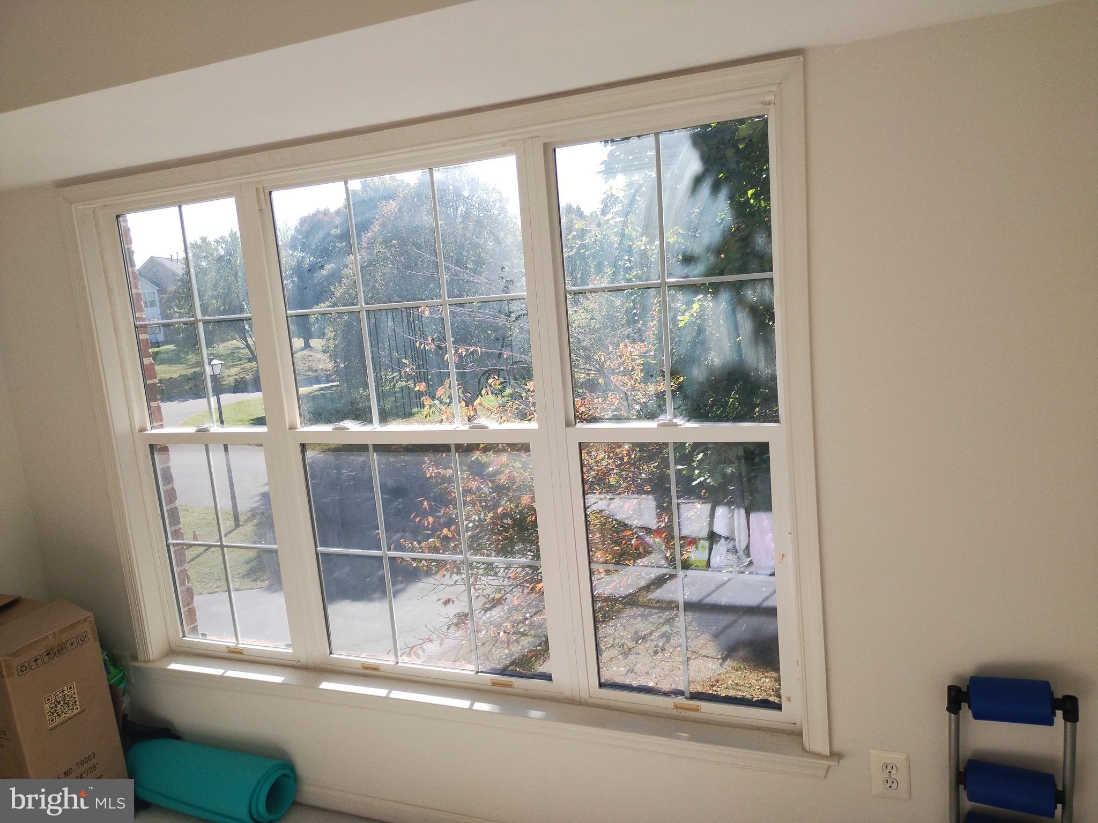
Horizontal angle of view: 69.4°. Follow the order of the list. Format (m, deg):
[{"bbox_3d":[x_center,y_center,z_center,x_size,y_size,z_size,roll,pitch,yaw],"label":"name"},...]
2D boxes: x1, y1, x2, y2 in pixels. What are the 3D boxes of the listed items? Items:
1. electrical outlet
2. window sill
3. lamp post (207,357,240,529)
[{"bbox_3d":[0.830,0.885,1.925,0.085,0.127,0.010,-1,9,22],"label":"electrical outlet"},{"bbox_3d":[-0.374,0.905,2.437,2.390,0.074,0.105,-1,9,22],"label":"window sill"},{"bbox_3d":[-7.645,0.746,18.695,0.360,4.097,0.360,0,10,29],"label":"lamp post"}]

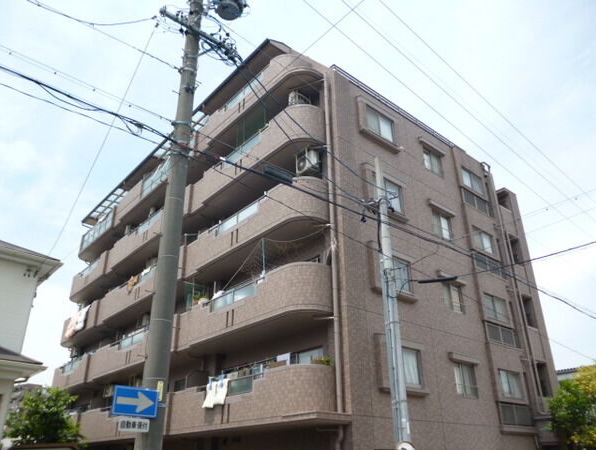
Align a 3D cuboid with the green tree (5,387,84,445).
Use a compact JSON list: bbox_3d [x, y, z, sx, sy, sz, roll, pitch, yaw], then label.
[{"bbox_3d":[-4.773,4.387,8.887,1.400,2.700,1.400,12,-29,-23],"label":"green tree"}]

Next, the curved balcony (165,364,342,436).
[{"bbox_3d":[-1.631,5.527,14.828,1.300,1.420,7.650,20,-33,-35],"label":"curved balcony"}]

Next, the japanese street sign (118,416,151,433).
[{"bbox_3d":[-2.055,2.524,6.100,0.410,0.165,0.030,19,-32,-33],"label":"japanese street sign"}]

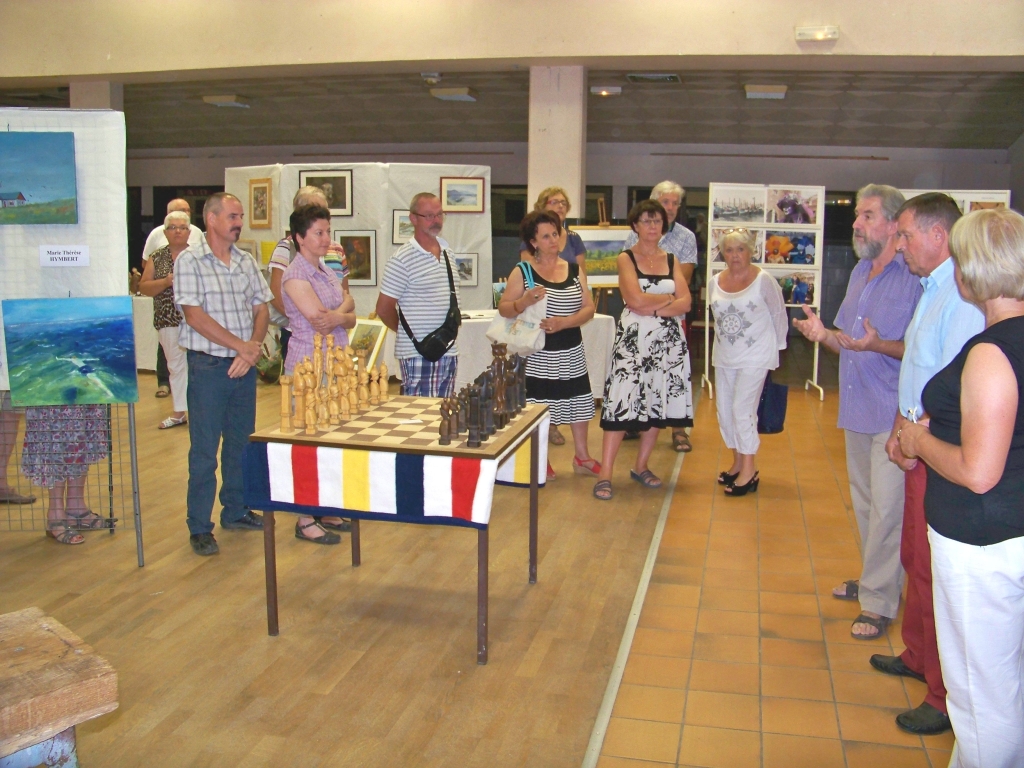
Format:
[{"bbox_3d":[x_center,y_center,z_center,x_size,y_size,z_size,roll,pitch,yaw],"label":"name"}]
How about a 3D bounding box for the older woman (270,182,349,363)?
[{"bbox_3d":[-1.065,-0.199,5.244,0.480,1.690,0.330,-5,11,-30],"label":"older woman"}]

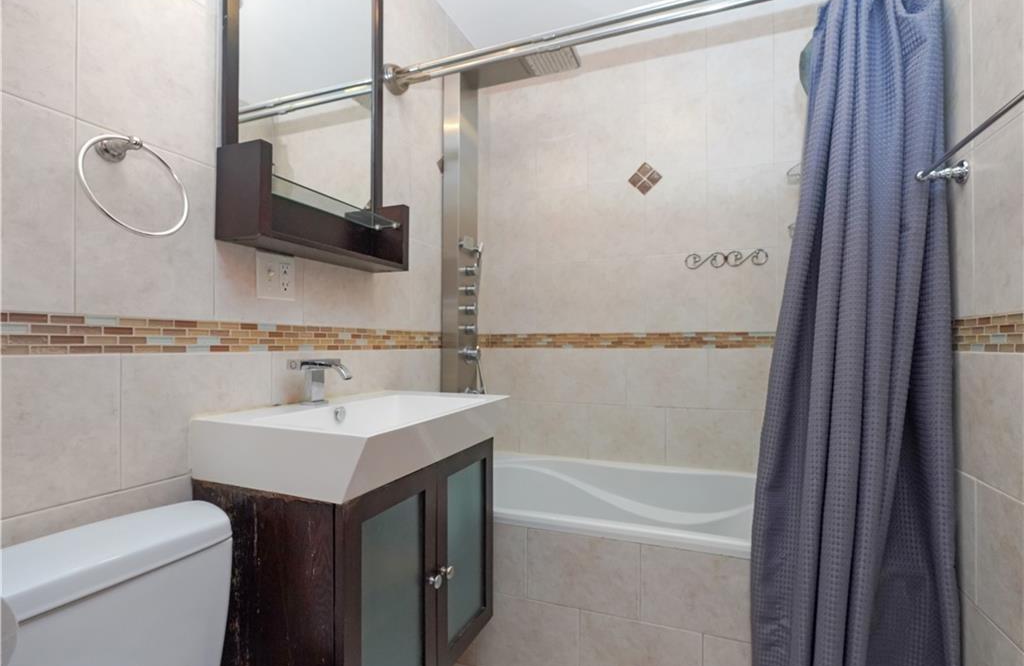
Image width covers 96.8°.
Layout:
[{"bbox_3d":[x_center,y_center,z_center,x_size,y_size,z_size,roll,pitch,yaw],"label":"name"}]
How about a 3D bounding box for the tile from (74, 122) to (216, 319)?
[{"bbox_3d":[-0.722,-0.199,0.913,0.012,0.339,0.252,0,-1,20],"label":"tile"}]

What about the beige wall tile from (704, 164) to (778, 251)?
[{"bbox_3d":[0.960,-0.519,1.908,0.252,0.339,0.012,0,-1,20],"label":"beige wall tile"}]

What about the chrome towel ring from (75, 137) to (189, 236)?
[{"bbox_3d":[-0.699,-0.268,0.828,0.072,0.179,0.171,0,-2,20],"label":"chrome towel ring"}]

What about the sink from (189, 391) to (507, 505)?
[{"bbox_3d":[-0.348,0.254,1.196,0.469,0.123,0.671,0,-2,20],"label":"sink"}]

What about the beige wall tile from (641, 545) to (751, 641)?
[{"bbox_3d":[0.534,0.715,1.260,0.339,0.224,0.012,0,-1,20],"label":"beige wall tile"}]

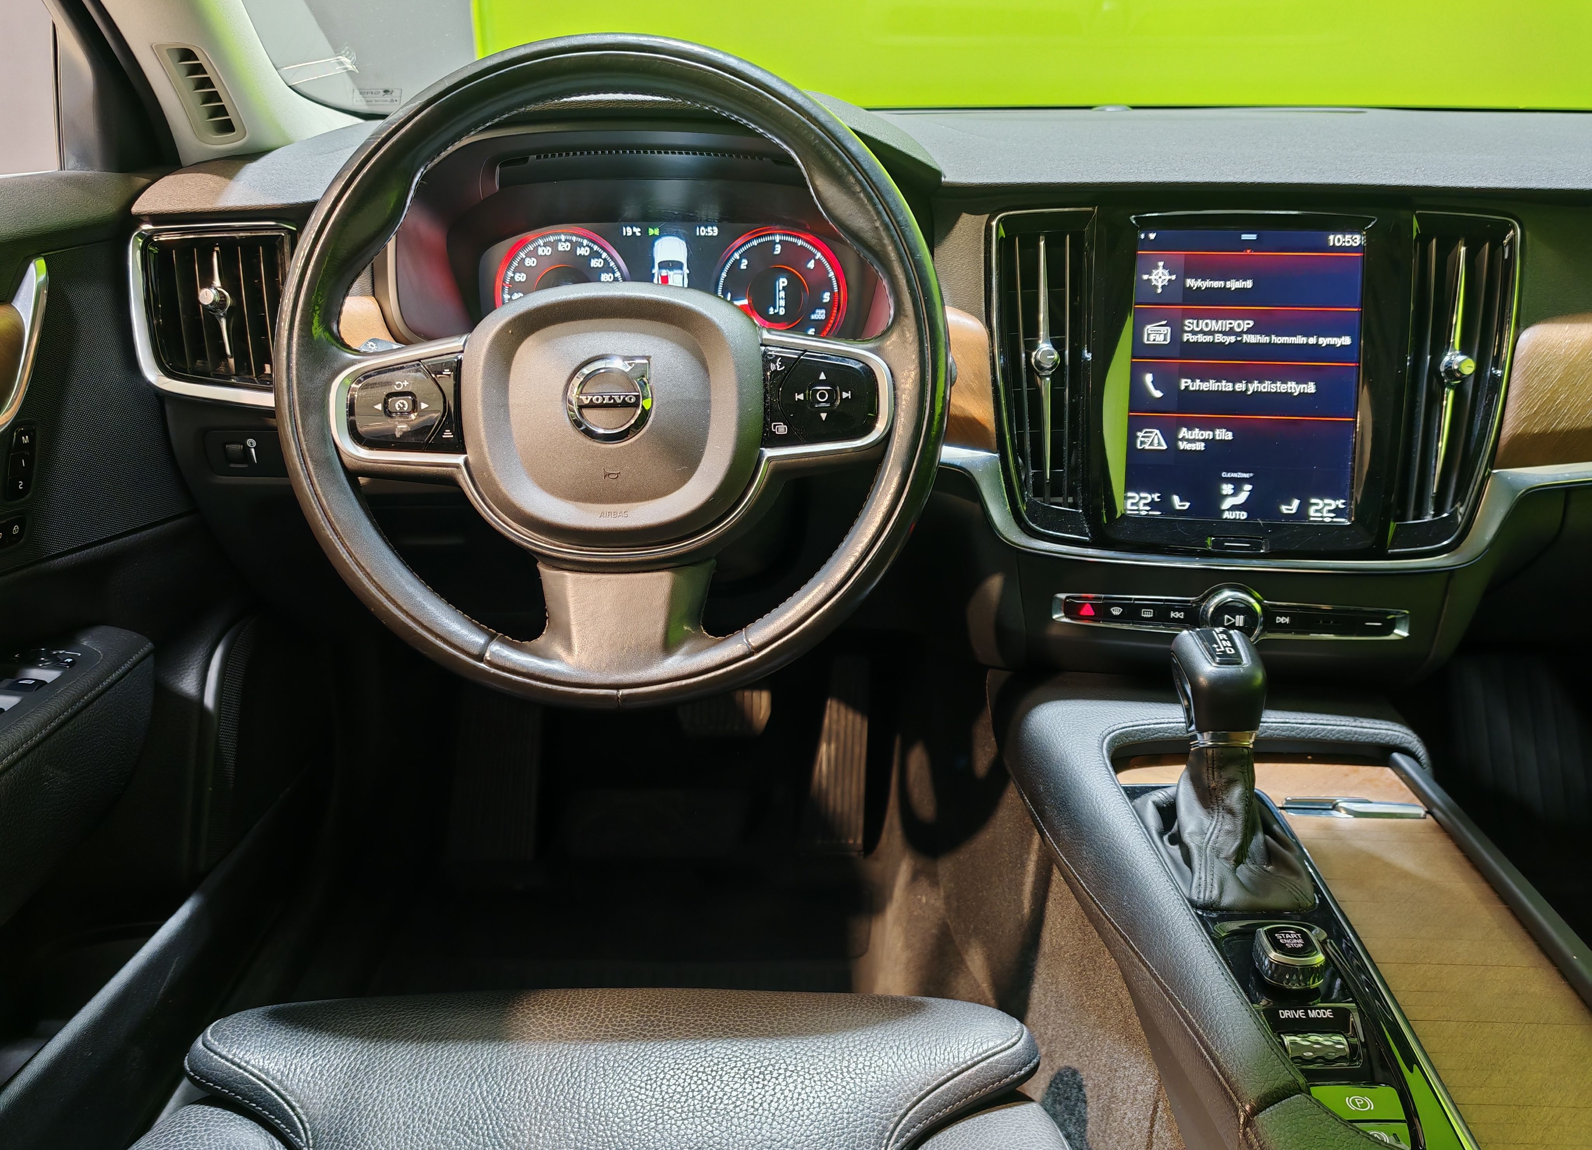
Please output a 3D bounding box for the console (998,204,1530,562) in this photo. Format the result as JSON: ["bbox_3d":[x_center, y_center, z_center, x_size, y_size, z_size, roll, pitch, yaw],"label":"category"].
[{"bbox_3d":[0.279,-0.119,0.783,0.315,0.218,0.050,2,0,7],"label":"console"}]

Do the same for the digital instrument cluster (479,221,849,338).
[{"bbox_3d":[-0.094,-0.211,0.943,0.292,0.112,0.030,0,8,1],"label":"digital instrument cluster"}]

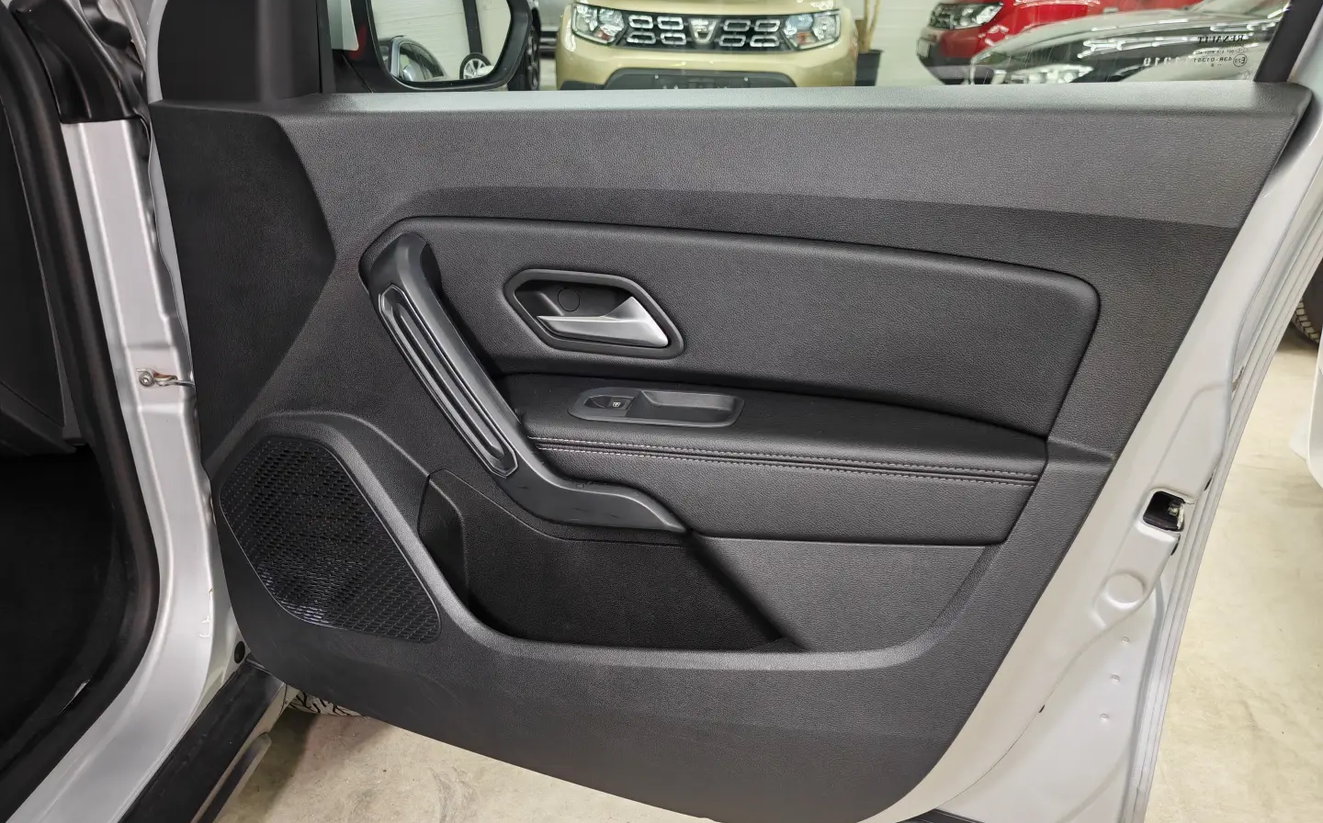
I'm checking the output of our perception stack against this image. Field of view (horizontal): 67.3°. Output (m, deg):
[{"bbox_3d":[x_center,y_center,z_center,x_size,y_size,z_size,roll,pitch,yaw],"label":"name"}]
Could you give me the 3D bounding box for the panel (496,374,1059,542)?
[{"bbox_3d":[0.079,0.044,0.815,0.420,0.110,0.085,3,24,17],"label":"panel"}]

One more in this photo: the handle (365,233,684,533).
[{"bbox_3d":[-0.117,-0.020,0.851,0.285,0.225,0.075,7,25,15],"label":"handle"}]

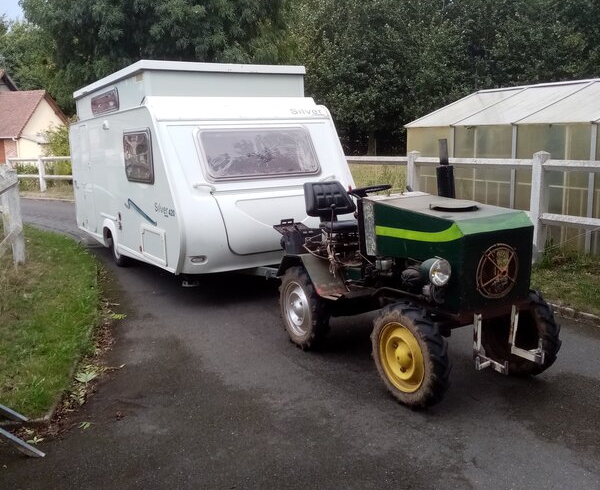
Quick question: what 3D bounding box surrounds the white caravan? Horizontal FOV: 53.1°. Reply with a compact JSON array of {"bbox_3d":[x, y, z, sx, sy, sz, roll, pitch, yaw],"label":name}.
[{"bbox_3d":[-1.346,-0.905,7.643,2.000,2.368,4.780,-8,11,-30],"label":"white caravan"}]

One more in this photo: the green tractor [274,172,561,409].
[{"bbox_3d":[0.653,0.087,4.205,1.060,1.400,2.220,-6,11,-29],"label":"green tractor"}]

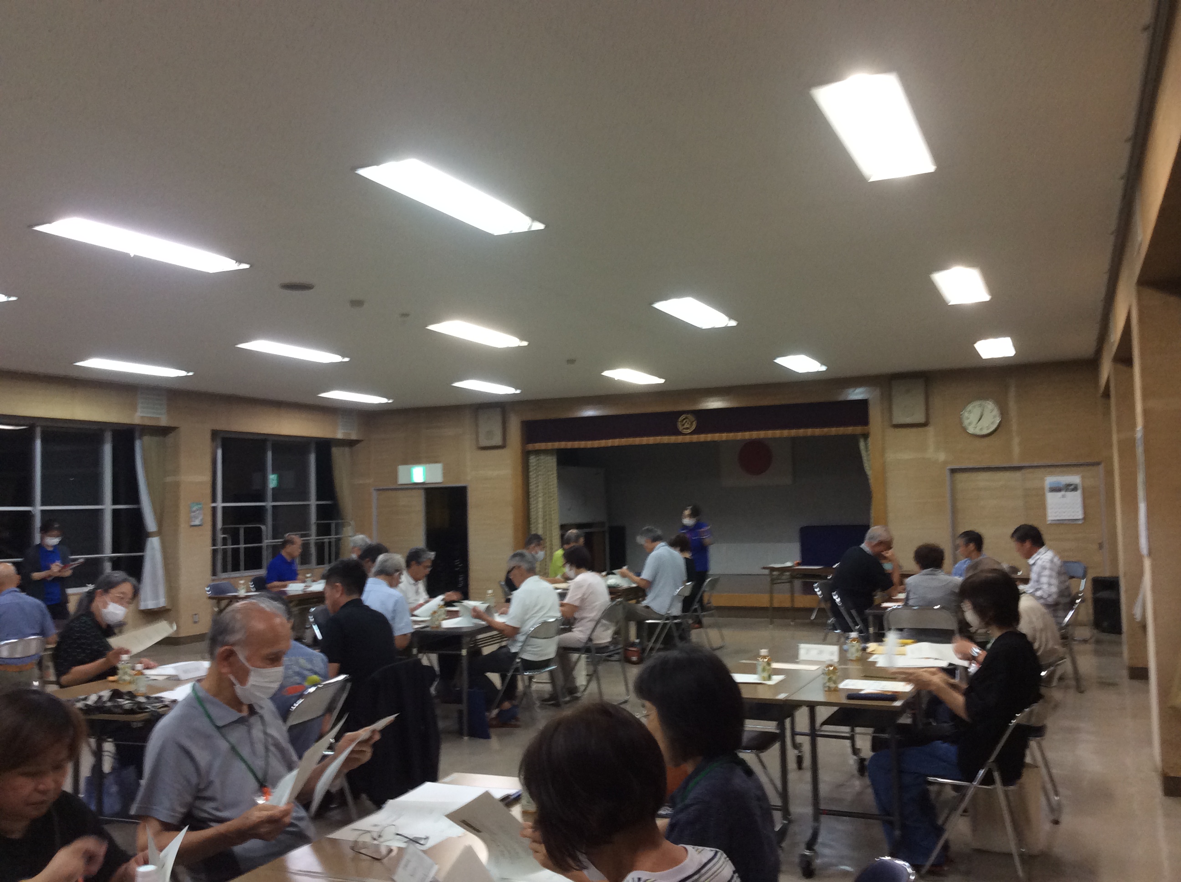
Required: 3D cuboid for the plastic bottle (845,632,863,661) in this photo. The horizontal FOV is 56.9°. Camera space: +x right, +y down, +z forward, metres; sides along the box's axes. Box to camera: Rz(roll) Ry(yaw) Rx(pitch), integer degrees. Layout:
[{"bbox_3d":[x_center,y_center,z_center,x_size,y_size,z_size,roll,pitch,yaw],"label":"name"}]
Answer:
[{"bbox_3d":[1.273,0.991,5.281,0.065,0.134,0.065,-3,-4,24],"label":"plastic bottle"}]

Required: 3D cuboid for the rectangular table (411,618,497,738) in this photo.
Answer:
[{"bbox_3d":[-0.746,1.649,8.039,0.450,0.700,1.800,-2,-4,17],"label":"rectangular table"}]

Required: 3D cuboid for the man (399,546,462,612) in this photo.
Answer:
[{"bbox_3d":[-1.180,1.400,8.251,0.740,1.190,0.500,-3,-4,26],"label":"man"}]

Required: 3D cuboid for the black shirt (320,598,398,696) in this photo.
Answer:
[{"bbox_3d":[-1.174,1.098,5.518,0.300,0.590,0.460,-4,-4,39],"label":"black shirt"}]

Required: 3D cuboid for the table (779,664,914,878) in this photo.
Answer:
[{"bbox_3d":[1.363,1.423,5.106,0.450,0.700,1.800,-3,-4,24],"label":"table"}]

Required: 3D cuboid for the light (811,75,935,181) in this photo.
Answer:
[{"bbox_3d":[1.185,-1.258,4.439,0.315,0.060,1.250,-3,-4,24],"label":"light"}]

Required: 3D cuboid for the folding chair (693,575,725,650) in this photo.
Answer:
[{"bbox_3d":[1.129,1.771,11.287,0.470,0.750,0.450,-3,-4,22],"label":"folding chair"}]

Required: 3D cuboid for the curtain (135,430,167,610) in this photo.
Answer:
[{"bbox_3d":[-5.053,0.879,12.548,0.170,2.060,0.380,-3,-4,24],"label":"curtain"}]

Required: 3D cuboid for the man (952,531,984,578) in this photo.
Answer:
[{"bbox_3d":[3.332,1.390,9.896,0.720,1.170,0.490,-3,-4,24],"label":"man"}]

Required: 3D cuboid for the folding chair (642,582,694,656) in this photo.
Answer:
[{"bbox_3d":[0.731,1.726,10.532,0.480,0.750,0.450,-3,-4,19],"label":"folding chair"}]

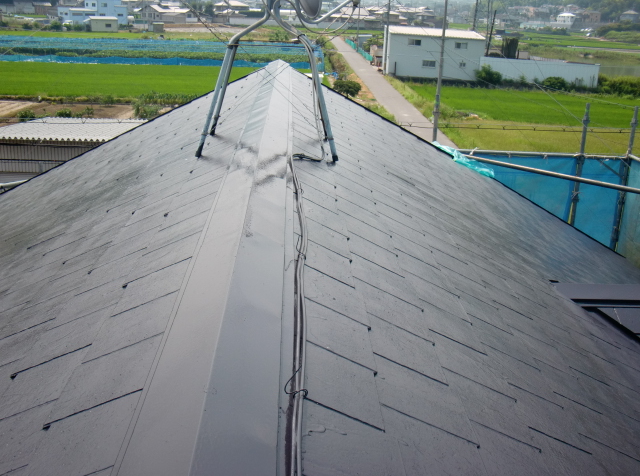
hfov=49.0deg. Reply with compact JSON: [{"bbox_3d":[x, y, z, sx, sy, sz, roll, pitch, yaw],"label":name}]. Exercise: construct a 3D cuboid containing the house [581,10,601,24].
[{"bbox_3d":[163.760,-133.732,425.351,8.000,7.800,8.800,-16,26,-43],"label":"house"}]

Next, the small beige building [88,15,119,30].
[{"bbox_3d":[-53.051,-52.461,172.562,7.000,3.600,5.200,-3,19,-16],"label":"small beige building"}]

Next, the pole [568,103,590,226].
[{"bbox_3d":[2.850,-0.795,7.701,0.060,1.420,0.060,9,20,19],"label":"pole"}]

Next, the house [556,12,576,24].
[{"bbox_3d":[147.648,-131.595,420.842,8.800,6.700,7.500,19,25,40],"label":"house"}]

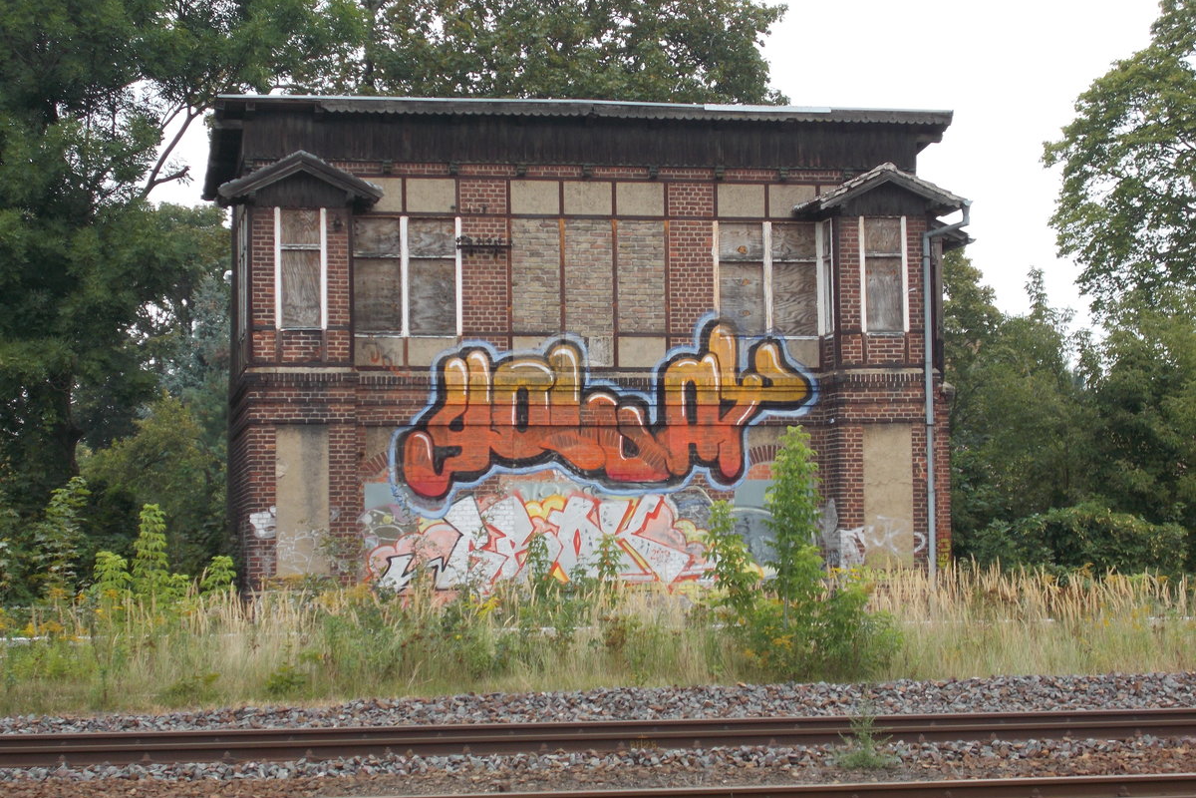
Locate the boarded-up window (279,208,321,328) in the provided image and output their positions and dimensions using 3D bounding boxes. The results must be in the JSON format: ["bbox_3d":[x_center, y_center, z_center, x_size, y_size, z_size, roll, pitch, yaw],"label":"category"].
[{"bbox_3d":[-4.412,-1.929,38.961,0.611,1.784,0.080,0,-4,-11],"label":"boarded-up window"}]

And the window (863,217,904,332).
[{"bbox_3d":[4.422,-1.922,40.607,0.632,1.774,0.080,0,-4,-11],"label":"window"}]

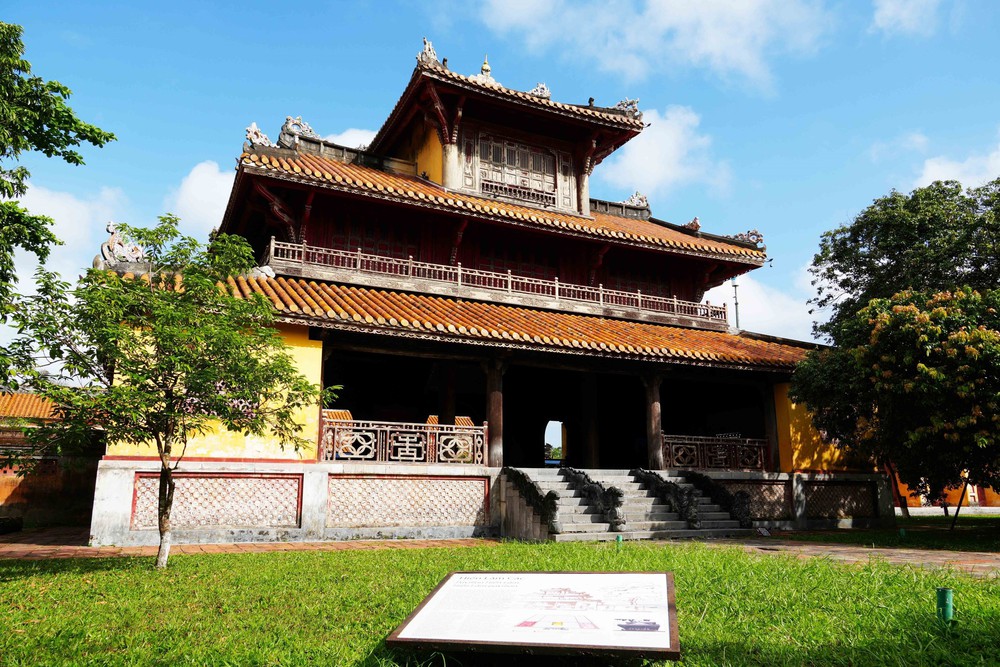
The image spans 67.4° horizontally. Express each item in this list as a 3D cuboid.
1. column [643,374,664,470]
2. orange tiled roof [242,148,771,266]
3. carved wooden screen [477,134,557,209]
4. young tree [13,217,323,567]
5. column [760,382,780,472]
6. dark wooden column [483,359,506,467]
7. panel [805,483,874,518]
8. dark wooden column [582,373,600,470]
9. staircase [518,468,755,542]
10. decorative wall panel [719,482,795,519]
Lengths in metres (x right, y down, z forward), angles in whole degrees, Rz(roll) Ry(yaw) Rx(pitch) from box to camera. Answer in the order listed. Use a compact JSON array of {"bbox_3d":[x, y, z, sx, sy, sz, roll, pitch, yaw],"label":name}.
[{"bbox_3d":[4.269,2.458,20.611,0.390,2.700,0.390,6,-14,-25],"label":"column"},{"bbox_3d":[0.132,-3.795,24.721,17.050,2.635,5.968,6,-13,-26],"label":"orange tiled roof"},{"bbox_3d":[0.630,-5.286,24.382,2.800,2.120,0.200,6,-14,-25],"label":"carved wooden screen"},{"bbox_3d":[-4.346,0.687,10.106,3.900,4.750,3.700,6,-14,-25],"label":"young tree"},{"bbox_3d":[8.106,2.832,22.398,0.390,2.740,0.390,6,-14,-25],"label":"column"},{"bbox_3d":[-0.102,1.980,18.587,0.390,2.760,0.390,6,-14,-25],"label":"dark wooden column"},{"bbox_3d":[10.114,4.957,22.255,3.120,1.080,0.100,6,-14,-25],"label":"panel"},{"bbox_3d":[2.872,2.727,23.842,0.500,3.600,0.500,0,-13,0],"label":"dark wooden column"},{"bbox_3d":[2.922,3.950,17.507,5.200,1.600,2.500,6,-14,-25],"label":"staircase"},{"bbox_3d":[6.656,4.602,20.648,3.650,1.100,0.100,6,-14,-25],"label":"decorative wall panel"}]

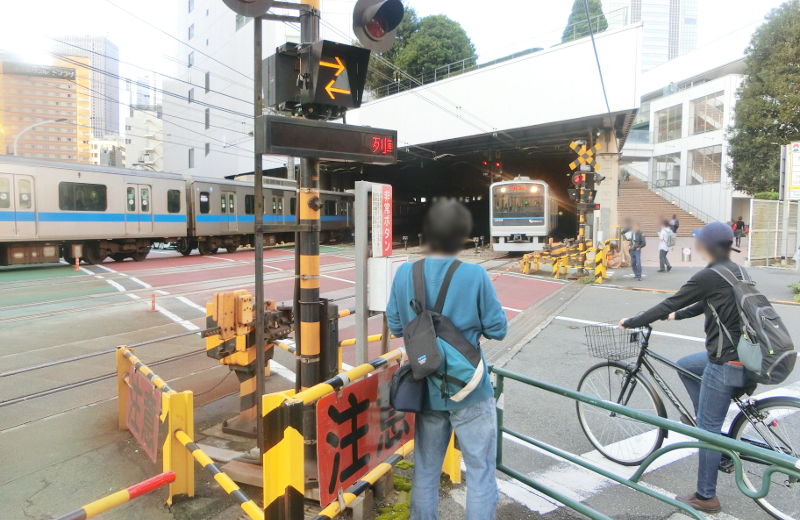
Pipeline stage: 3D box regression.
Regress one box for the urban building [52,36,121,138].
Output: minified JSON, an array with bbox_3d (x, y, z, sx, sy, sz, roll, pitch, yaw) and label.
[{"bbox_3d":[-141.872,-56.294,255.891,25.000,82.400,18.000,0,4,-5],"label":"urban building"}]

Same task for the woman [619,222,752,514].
[{"bbox_3d":[1.785,0.586,3.480,0.550,1.630,0.760,-3,5,-38],"label":"woman"}]

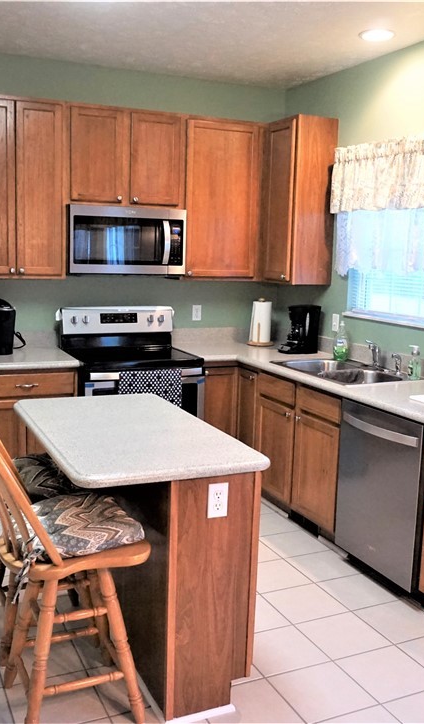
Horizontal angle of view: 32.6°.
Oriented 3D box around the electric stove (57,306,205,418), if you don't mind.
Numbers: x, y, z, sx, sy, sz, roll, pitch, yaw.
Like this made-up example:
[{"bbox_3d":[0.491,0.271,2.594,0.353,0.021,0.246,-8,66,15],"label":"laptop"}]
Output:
[{"bbox_3d":[-0.538,0.271,4.716,0.770,1.160,0.705,-3,10,-24],"label":"electric stove"}]

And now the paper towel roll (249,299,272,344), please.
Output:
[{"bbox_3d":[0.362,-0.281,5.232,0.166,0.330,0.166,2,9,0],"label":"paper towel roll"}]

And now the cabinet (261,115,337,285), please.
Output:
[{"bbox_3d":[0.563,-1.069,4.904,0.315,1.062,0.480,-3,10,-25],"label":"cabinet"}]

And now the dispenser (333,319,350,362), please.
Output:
[{"bbox_3d":[0.831,-0.141,4.569,0.095,0.262,0.062,4,9,12],"label":"dispenser"}]

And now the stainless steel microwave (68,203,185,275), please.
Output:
[{"bbox_3d":[-0.579,-0.776,4.712,0.764,0.434,0.411,-3,10,-25],"label":"stainless steel microwave"}]

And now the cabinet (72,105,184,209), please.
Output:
[{"bbox_3d":[-0.584,-1.298,4.676,0.770,0.602,0.315,-3,10,-25],"label":"cabinet"}]

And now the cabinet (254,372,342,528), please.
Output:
[{"bbox_3d":[0.744,0.486,4.276,0.620,0.803,0.925,-3,10,-24],"label":"cabinet"}]

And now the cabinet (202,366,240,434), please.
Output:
[{"bbox_3d":[-0.083,0.381,5.057,0.275,0.872,0.620,-2,10,-24],"label":"cabinet"}]

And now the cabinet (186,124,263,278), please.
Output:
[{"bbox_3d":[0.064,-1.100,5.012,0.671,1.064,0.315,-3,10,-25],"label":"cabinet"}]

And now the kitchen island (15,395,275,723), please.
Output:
[{"bbox_3d":[-0.347,0.700,2.844,0.660,0.912,1.230,-2,10,-24],"label":"kitchen island"}]

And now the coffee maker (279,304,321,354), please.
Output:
[{"bbox_3d":[0.587,-0.226,4.957,0.268,0.320,0.177,-3,10,-27],"label":"coffee maker"}]

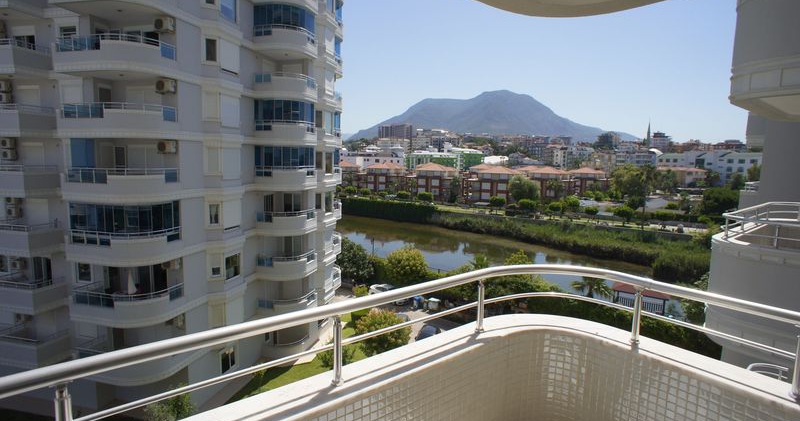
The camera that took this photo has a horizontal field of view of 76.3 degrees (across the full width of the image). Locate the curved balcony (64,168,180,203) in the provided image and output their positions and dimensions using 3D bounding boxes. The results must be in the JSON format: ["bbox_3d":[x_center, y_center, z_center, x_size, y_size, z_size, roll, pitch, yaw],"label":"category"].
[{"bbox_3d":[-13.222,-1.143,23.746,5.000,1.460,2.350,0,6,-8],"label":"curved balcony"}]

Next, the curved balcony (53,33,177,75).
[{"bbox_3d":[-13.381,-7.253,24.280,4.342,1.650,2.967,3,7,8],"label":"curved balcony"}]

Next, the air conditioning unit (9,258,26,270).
[{"bbox_3d":[-21.186,3.045,28.167,0.800,0.560,0.320,3,7,13],"label":"air conditioning unit"}]

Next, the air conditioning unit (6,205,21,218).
[{"bbox_3d":[-21.123,0.109,27.828,0.800,0.560,0.320,3,7,13],"label":"air conditioning unit"}]

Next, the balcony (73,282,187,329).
[{"bbox_3d":[-13.526,4.583,25.343,4.520,1.520,2.850,2,6,12],"label":"balcony"}]

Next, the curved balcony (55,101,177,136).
[{"bbox_3d":[-13.415,-4.207,24.437,4.520,1.520,2.850,2,6,12],"label":"curved balcony"}]

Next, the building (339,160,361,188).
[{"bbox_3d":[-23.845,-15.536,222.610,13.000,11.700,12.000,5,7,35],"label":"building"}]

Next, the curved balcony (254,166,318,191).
[{"bbox_3d":[-7.617,-2.173,34.082,3.050,1.500,3.050,2,6,8],"label":"curved balcony"}]

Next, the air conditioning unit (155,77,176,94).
[{"bbox_3d":[-11.728,-6.231,25.446,0.820,0.600,0.320,3,7,13],"label":"air conditioning unit"}]

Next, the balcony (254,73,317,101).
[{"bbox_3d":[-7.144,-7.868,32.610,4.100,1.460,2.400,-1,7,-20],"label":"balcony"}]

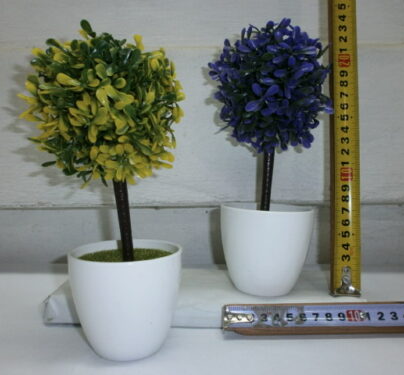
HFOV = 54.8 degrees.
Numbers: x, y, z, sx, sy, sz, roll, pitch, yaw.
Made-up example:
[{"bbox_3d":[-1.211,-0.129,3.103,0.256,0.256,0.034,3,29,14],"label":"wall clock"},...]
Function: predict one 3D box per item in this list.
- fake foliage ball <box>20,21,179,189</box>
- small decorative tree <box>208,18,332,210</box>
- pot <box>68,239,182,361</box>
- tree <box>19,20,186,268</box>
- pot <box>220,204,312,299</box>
[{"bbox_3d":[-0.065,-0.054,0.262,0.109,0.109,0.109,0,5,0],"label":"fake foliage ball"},{"bbox_3d":[0.055,-0.056,0.326,0.104,0.160,0.104,0,5,0],"label":"small decorative tree"},{"bbox_3d":[-0.052,0.079,0.272,0.077,0.074,0.077,0,5,0],"label":"pot"},{"bbox_3d":[-0.065,-0.029,0.264,0.109,0.159,0.109,0,5,0],"label":"tree"},{"bbox_3d":[0.052,0.053,0.329,0.077,0.074,0.077,0,5,0],"label":"pot"}]

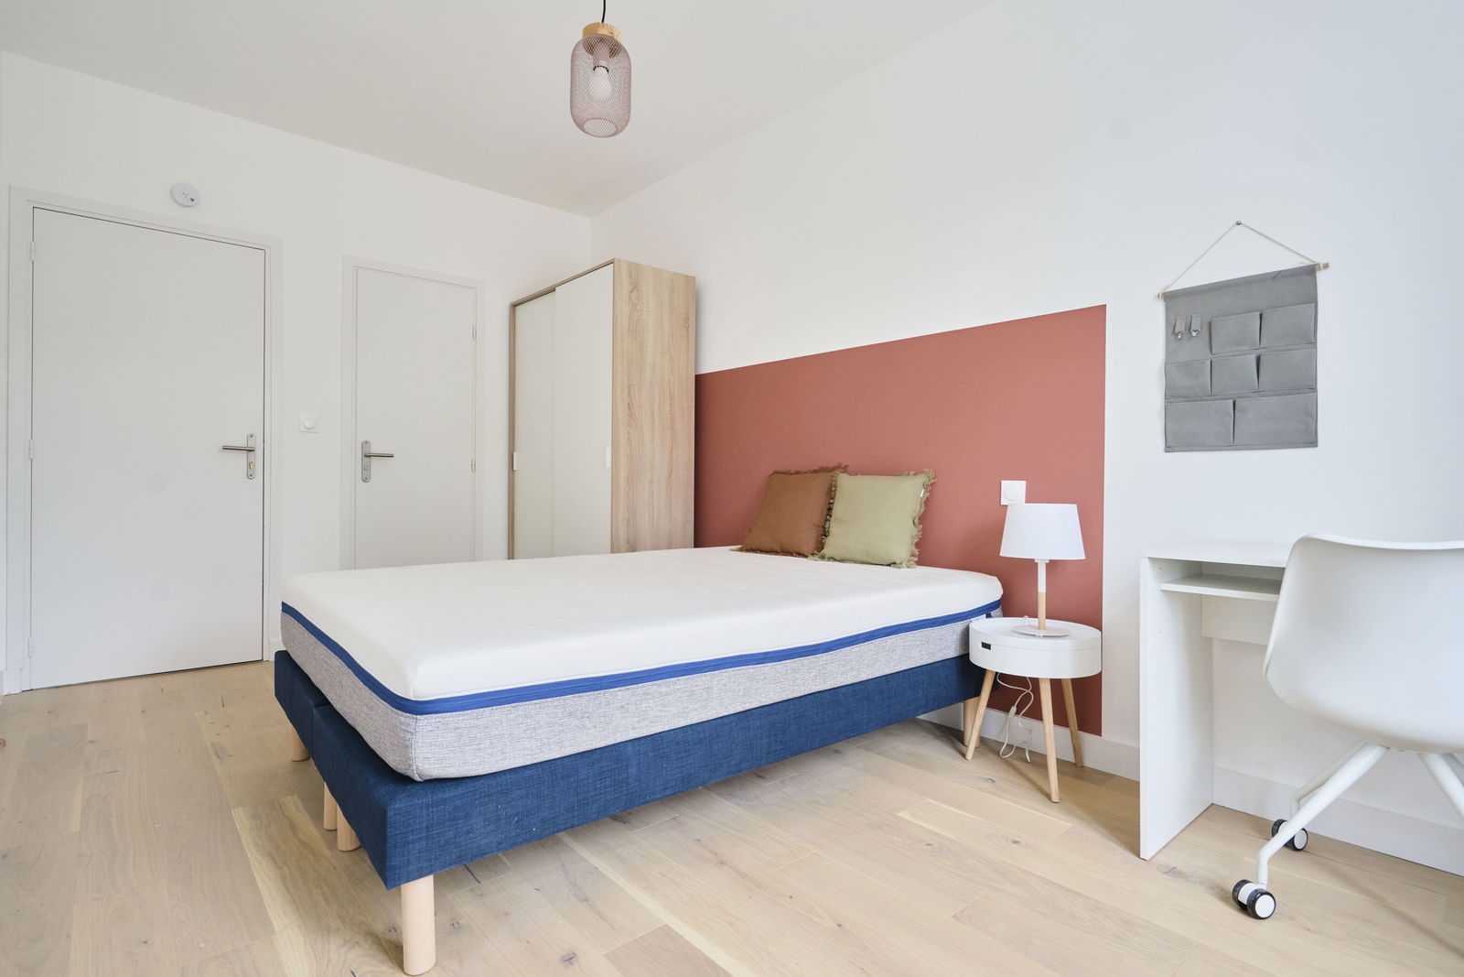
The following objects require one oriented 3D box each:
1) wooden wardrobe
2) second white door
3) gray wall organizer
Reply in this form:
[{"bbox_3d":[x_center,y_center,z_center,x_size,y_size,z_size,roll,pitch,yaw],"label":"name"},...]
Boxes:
[{"bbox_3d":[-0.793,-0.130,4.012,0.510,2.005,1.180,0,0,-42],"label":"wooden wardrobe"},{"bbox_3d":[-1.806,-0.169,3.961,0.680,2.060,0.050,0,0,-42],"label":"second white door"},{"bbox_3d":[1.414,-0.350,1.946,0.025,0.487,0.355,0,0,-42],"label":"gray wall organizer"}]

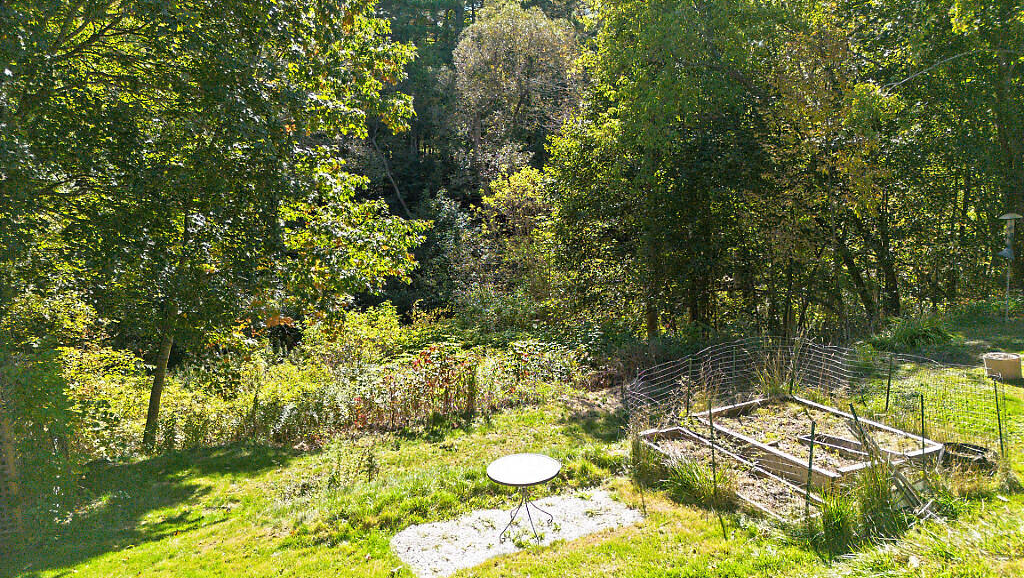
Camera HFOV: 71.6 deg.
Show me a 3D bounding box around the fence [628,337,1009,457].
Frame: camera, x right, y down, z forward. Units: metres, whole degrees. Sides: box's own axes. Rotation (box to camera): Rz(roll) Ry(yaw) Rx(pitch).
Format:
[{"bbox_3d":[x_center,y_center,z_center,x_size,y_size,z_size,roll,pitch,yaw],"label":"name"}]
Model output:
[{"bbox_3d":[3.857,1.653,9.402,3.900,1.000,3.150,-6,11,-32],"label":"fence"}]

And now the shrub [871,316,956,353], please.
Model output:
[{"bbox_3d":[8.120,0.873,14.383,1.500,0.680,1.300,5,11,30],"label":"shrub"}]

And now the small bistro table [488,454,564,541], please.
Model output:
[{"bbox_3d":[0.127,2.166,7.255,0.750,0.690,0.750,0,9,0],"label":"small bistro table"}]

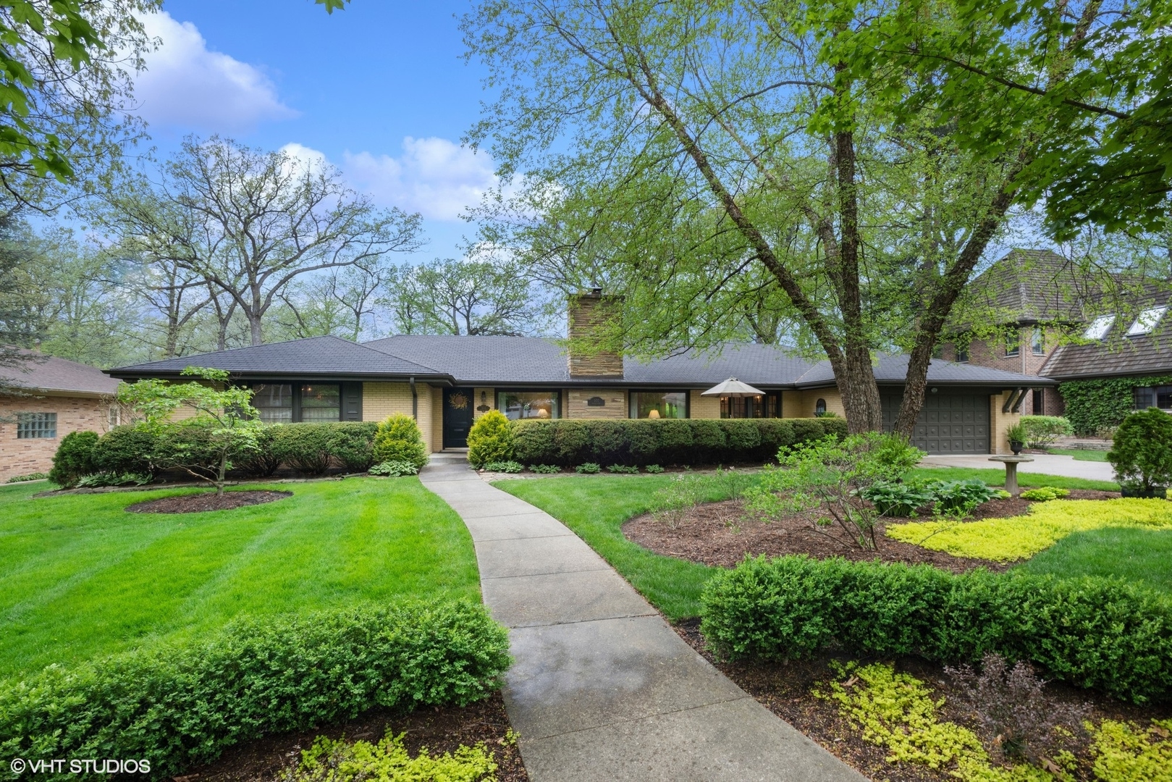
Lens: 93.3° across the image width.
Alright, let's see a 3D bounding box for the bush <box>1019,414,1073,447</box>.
[{"bbox_3d":[19.214,1.706,23.300,2.300,1.368,2.000,0,-2,-10],"label":"bush"}]

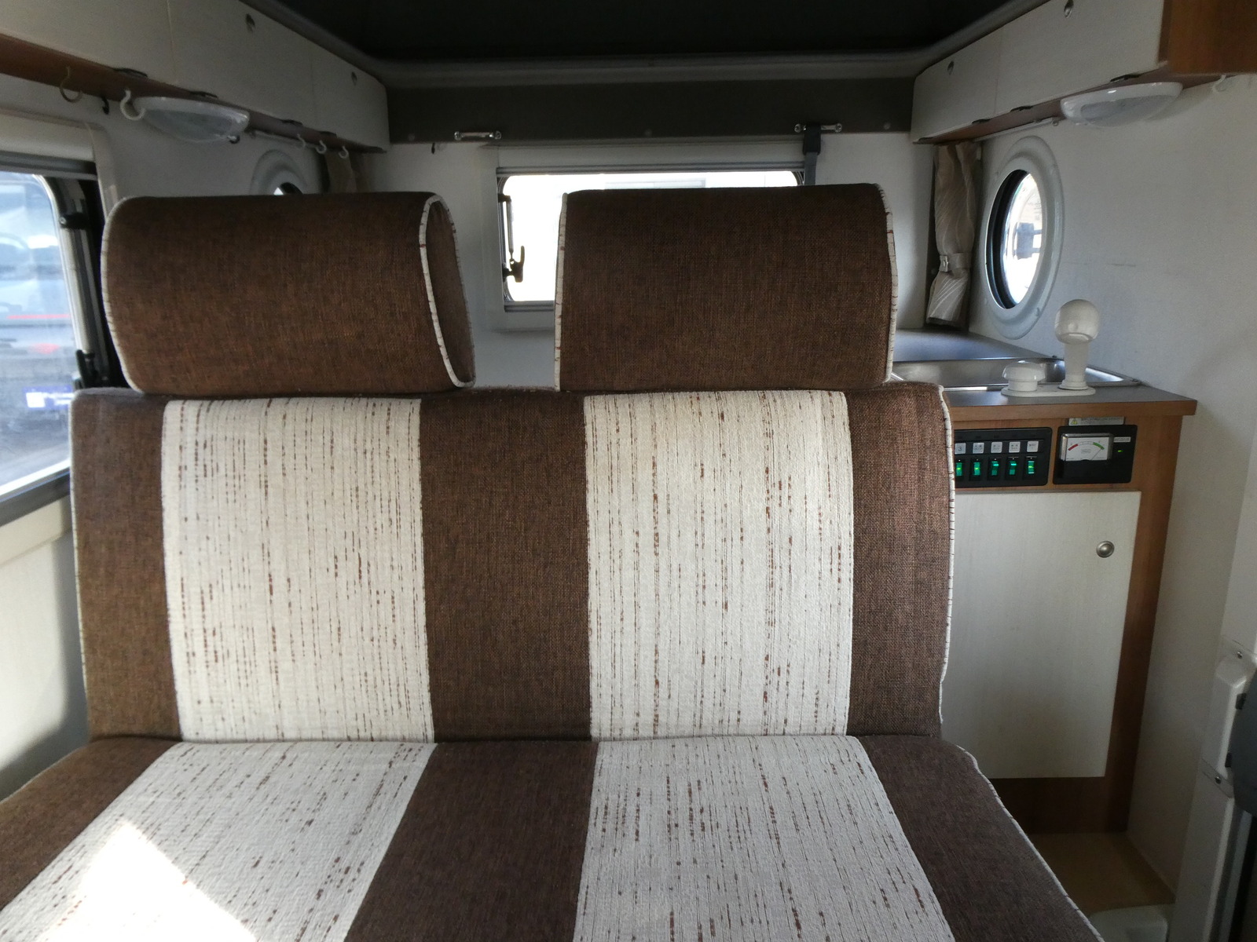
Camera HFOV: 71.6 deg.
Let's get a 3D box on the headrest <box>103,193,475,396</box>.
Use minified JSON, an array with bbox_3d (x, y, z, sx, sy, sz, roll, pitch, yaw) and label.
[{"bbox_3d":[-0.354,-0.184,0.930,0.334,0.210,0.134,0,4,5],"label":"headrest"}]

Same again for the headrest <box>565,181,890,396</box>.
[{"bbox_3d":[0.094,-0.190,0.922,0.334,0.210,0.134,-1,4,1],"label":"headrest"}]

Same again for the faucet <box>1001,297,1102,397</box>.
[{"bbox_3d":[0.584,-0.173,1.201,0.138,0.122,0.110,-1,15,1],"label":"faucet"}]

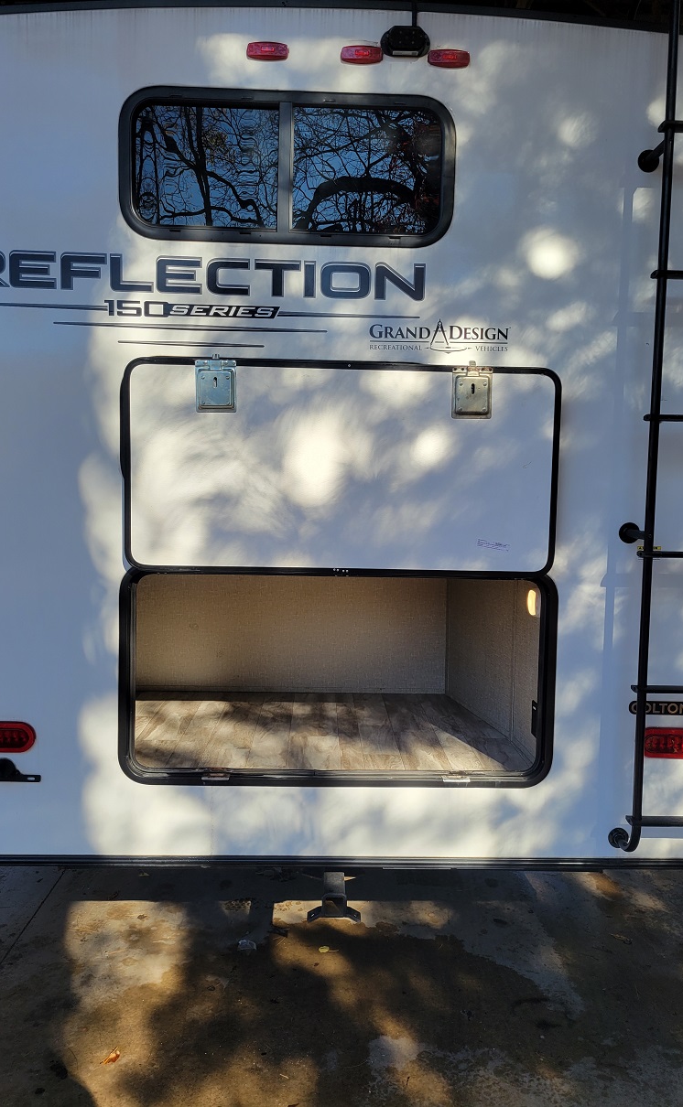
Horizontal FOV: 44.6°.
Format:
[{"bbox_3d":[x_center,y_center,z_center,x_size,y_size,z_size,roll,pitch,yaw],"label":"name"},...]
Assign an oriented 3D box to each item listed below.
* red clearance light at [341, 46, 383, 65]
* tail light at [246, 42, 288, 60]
[{"bbox_3d":[0.058,-1.400,2.336,0.117,0.044,0.029,1,3,-2],"label":"red clearance light"},{"bbox_3d":[-0.205,-1.405,2.327,0.117,0.044,0.029,1,3,-2],"label":"tail light"}]

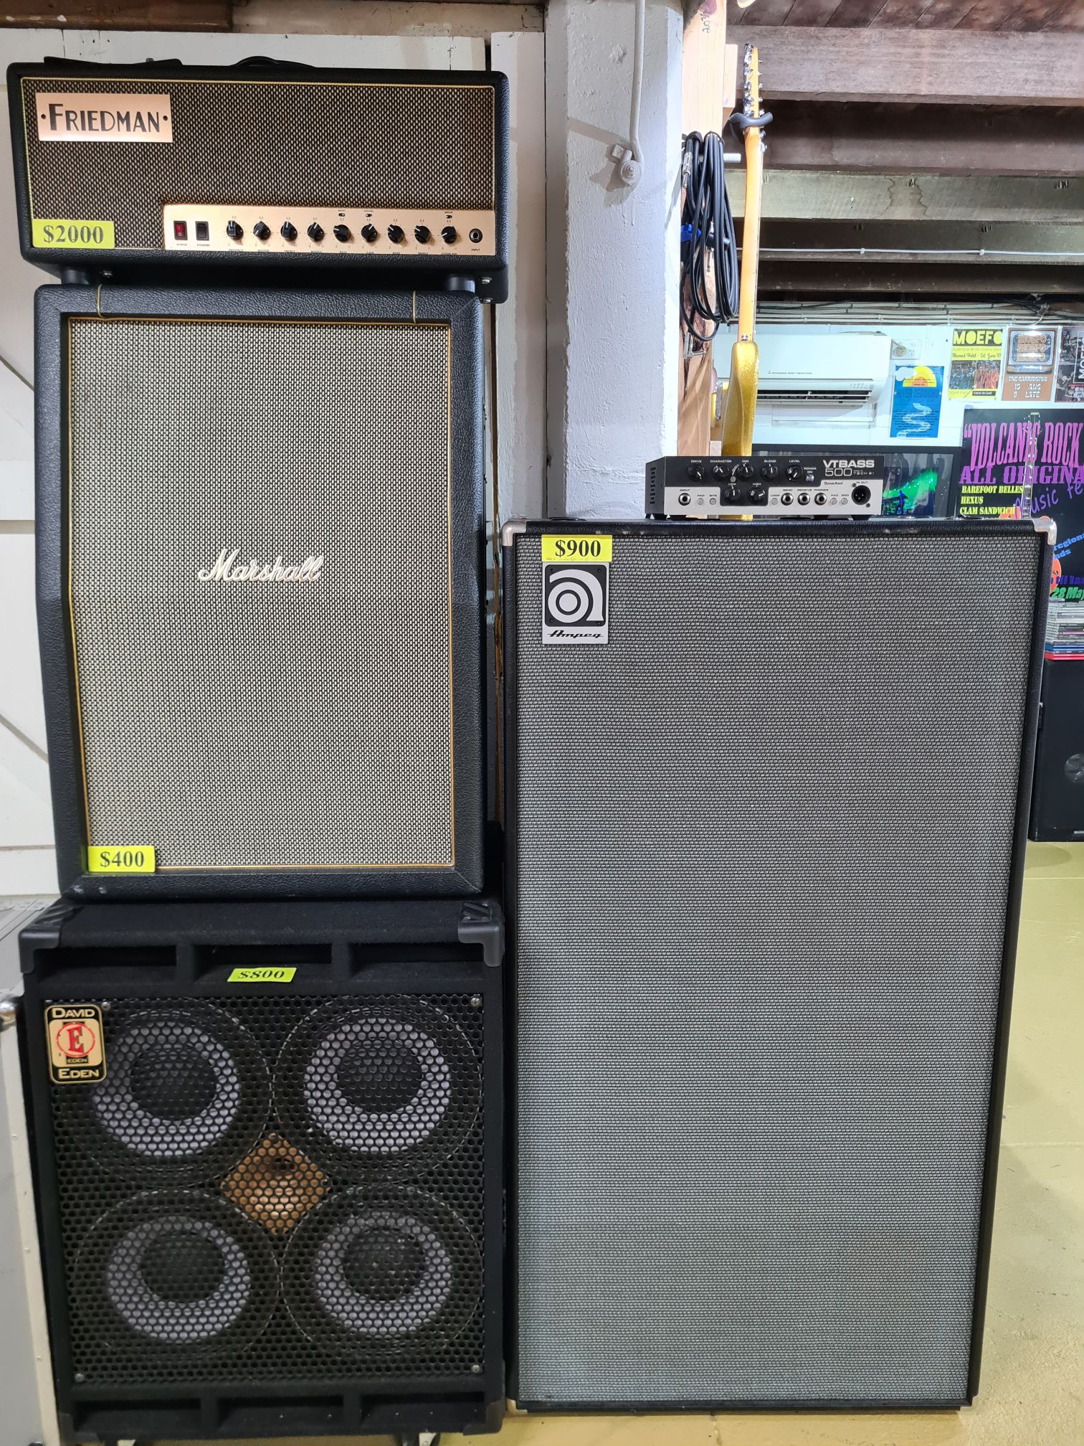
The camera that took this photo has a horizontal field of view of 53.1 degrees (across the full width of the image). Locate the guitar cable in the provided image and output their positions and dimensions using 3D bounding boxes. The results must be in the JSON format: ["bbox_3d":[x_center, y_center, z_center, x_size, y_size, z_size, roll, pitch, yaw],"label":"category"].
[{"bbox_3d":[0.304,-0.883,1.974,0.113,0.364,0.085,0,11,0],"label":"guitar cable"}]

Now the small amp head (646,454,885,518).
[{"bbox_3d":[0.287,-0.312,1.464,0.270,0.080,0.243,0,11,0],"label":"small amp head"}]

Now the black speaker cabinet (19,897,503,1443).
[{"bbox_3d":[-0.338,0.555,1.574,0.574,0.723,0.455,0,10,-2],"label":"black speaker cabinet"}]

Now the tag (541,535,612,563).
[{"bbox_3d":[0.042,-0.209,1.301,0.084,0.032,0.004,0,11,0],"label":"tag"}]

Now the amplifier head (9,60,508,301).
[{"bbox_3d":[-0.322,-0.649,1.357,0.560,0.236,0.225,0,10,-2],"label":"amplifier head"}]

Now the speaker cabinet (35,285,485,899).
[{"bbox_3d":[-0.343,-0.173,1.467,0.525,0.744,0.345,0,10,-3],"label":"speaker cabinet"}]

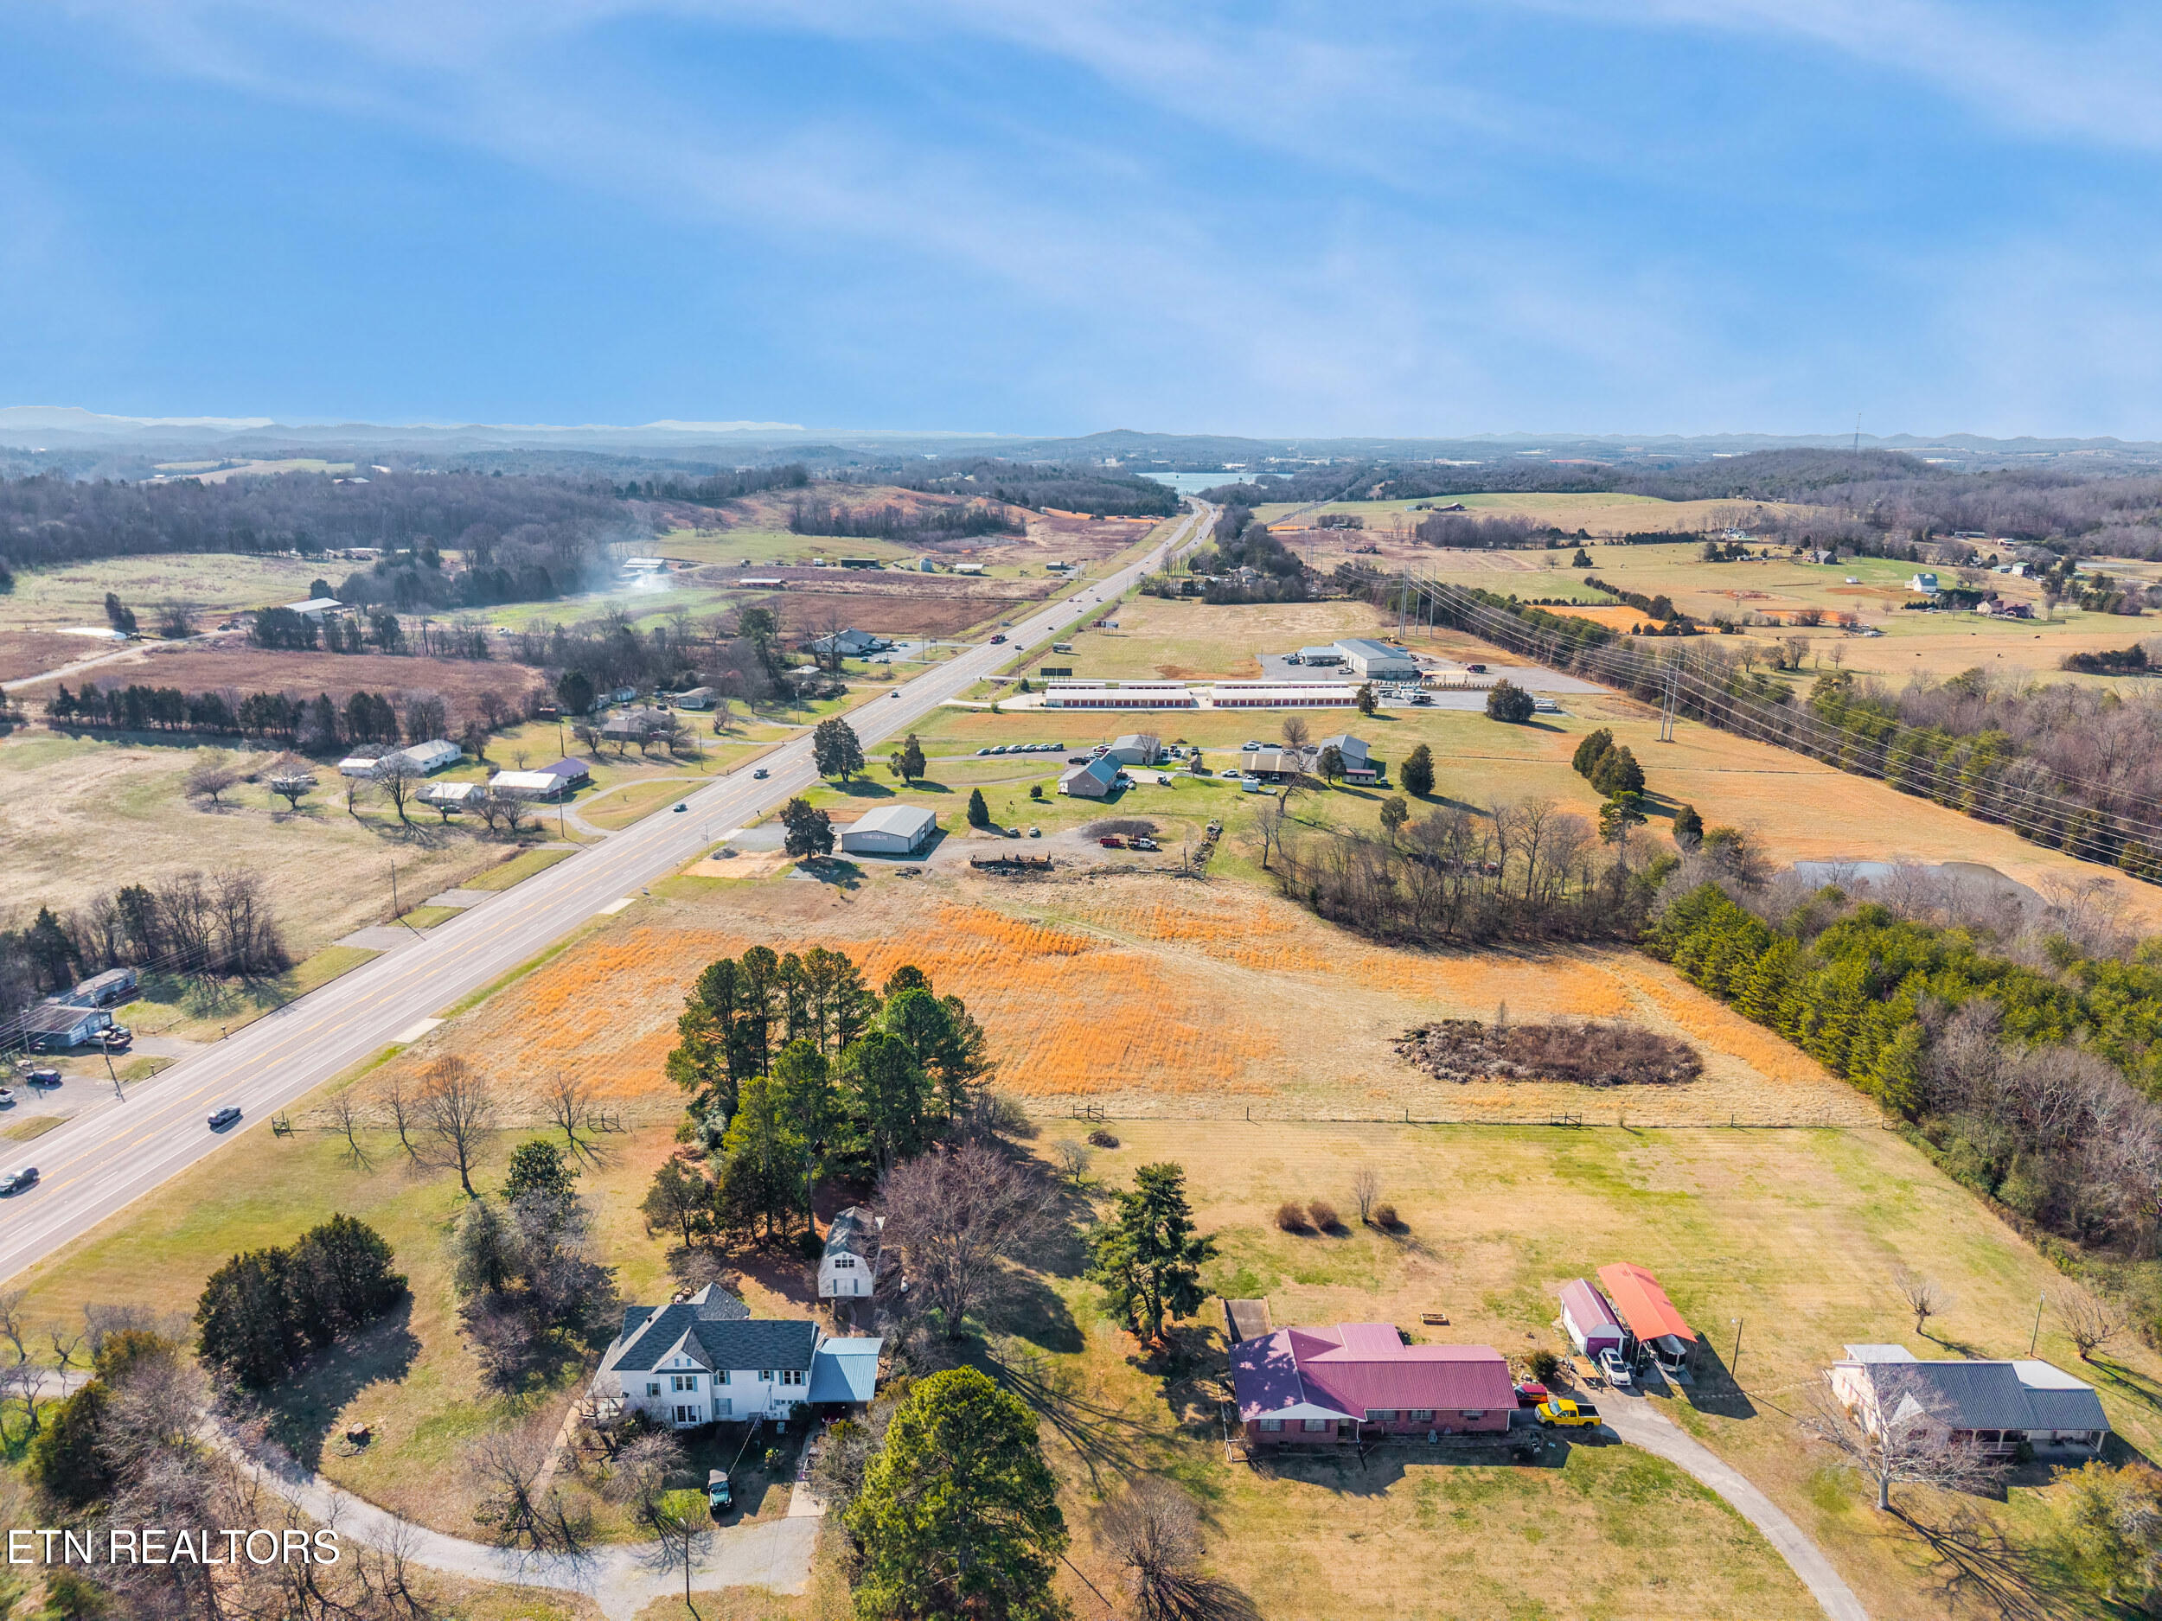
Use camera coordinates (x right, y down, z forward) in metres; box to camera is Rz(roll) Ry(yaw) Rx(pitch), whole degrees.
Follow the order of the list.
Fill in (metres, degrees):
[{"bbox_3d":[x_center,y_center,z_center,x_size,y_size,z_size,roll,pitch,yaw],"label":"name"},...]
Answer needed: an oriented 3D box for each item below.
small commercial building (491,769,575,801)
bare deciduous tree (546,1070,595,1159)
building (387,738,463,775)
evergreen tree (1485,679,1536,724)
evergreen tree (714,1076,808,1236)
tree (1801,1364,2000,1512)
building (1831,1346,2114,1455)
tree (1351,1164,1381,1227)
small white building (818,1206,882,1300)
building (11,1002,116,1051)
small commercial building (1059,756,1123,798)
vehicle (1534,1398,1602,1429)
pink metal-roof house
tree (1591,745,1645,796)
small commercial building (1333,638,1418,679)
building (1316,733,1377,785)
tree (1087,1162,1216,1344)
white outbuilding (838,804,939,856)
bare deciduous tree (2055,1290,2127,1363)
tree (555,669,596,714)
[{"bbox_3d":[-138.000,-6.992,375.780,15.700,4.800,11.200,2,14,10],"label":"small commercial building"},{"bbox_3d":[-64.959,37.341,190.107,5.600,9.100,5.600,0,14,0],"label":"bare deciduous tree"},{"bbox_3d":[-178.800,-14.919,406.577,12.000,5.200,18.500,2,14,7],"label":"building"},{"bbox_3d":[137.460,-35.410,479.360,15.660,13.560,14.880,0,14,0],"label":"evergreen tree"},{"bbox_3d":[-35.365,38.189,165.957,9.200,19.200,9.200,0,14,0],"label":"evergreen tree"},{"bbox_3d":[66.944,52.573,123.236,14.000,11.300,14.000,0,14,0],"label":"tree"},{"bbox_3d":[80.100,52.272,135.387,20.300,6.000,12.300,0,14,0],"label":"building"},{"bbox_3d":[32.397,43.470,169.773,3.500,7.100,3.500,0,14,0],"label":"tree"},{"bbox_3d":[-25.033,48.041,163.258,5.900,5.400,9.400,0,14,-2],"label":"small white building"},{"bbox_3d":[-151.900,31.478,223.772,9.200,4.100,8.300,2,14,8],"label":"building"},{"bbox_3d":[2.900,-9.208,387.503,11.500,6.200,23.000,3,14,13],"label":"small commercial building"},{"bbox_3d":[45.731,56.570,140.547,5.600,1.920,2.000,0,14,0],"label":"vehicle"},{"bbox_3d":[26.700,52.300,139.620,25.000,4.900,15.000,0,14,0],"label":"pink metal-roof house"},{"bbox_3d":[135.510,-10.100,378.190,13.210,12.430,11.890,0,14,0],"label":"tree"},{"bbox_3d":[112.857,-58.245,577.956,17.500,7.900,45.000,-1,14,-6],"label":"small commercial building"},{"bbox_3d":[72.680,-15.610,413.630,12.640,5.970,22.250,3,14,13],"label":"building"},{"bbox_3d":[7.330,44.196,150.633,12.300,20.000,12.300,0,14,0],"label":"tree"},{"bbox_3d":[-41.900,3.976,331.828,14.600,4.900,22.500,2,14,8],"label":"white outbuilding"},{"bbox_3d":[97.710,49.730,145.010,6.700,7.270,6.360,0,14,0],"label":"bare deciduous tree"},{"bbox_3d":[-164.677,-38.988,486.134,12.800,15.200,12.800,0,14,0],"label":"tree"}]

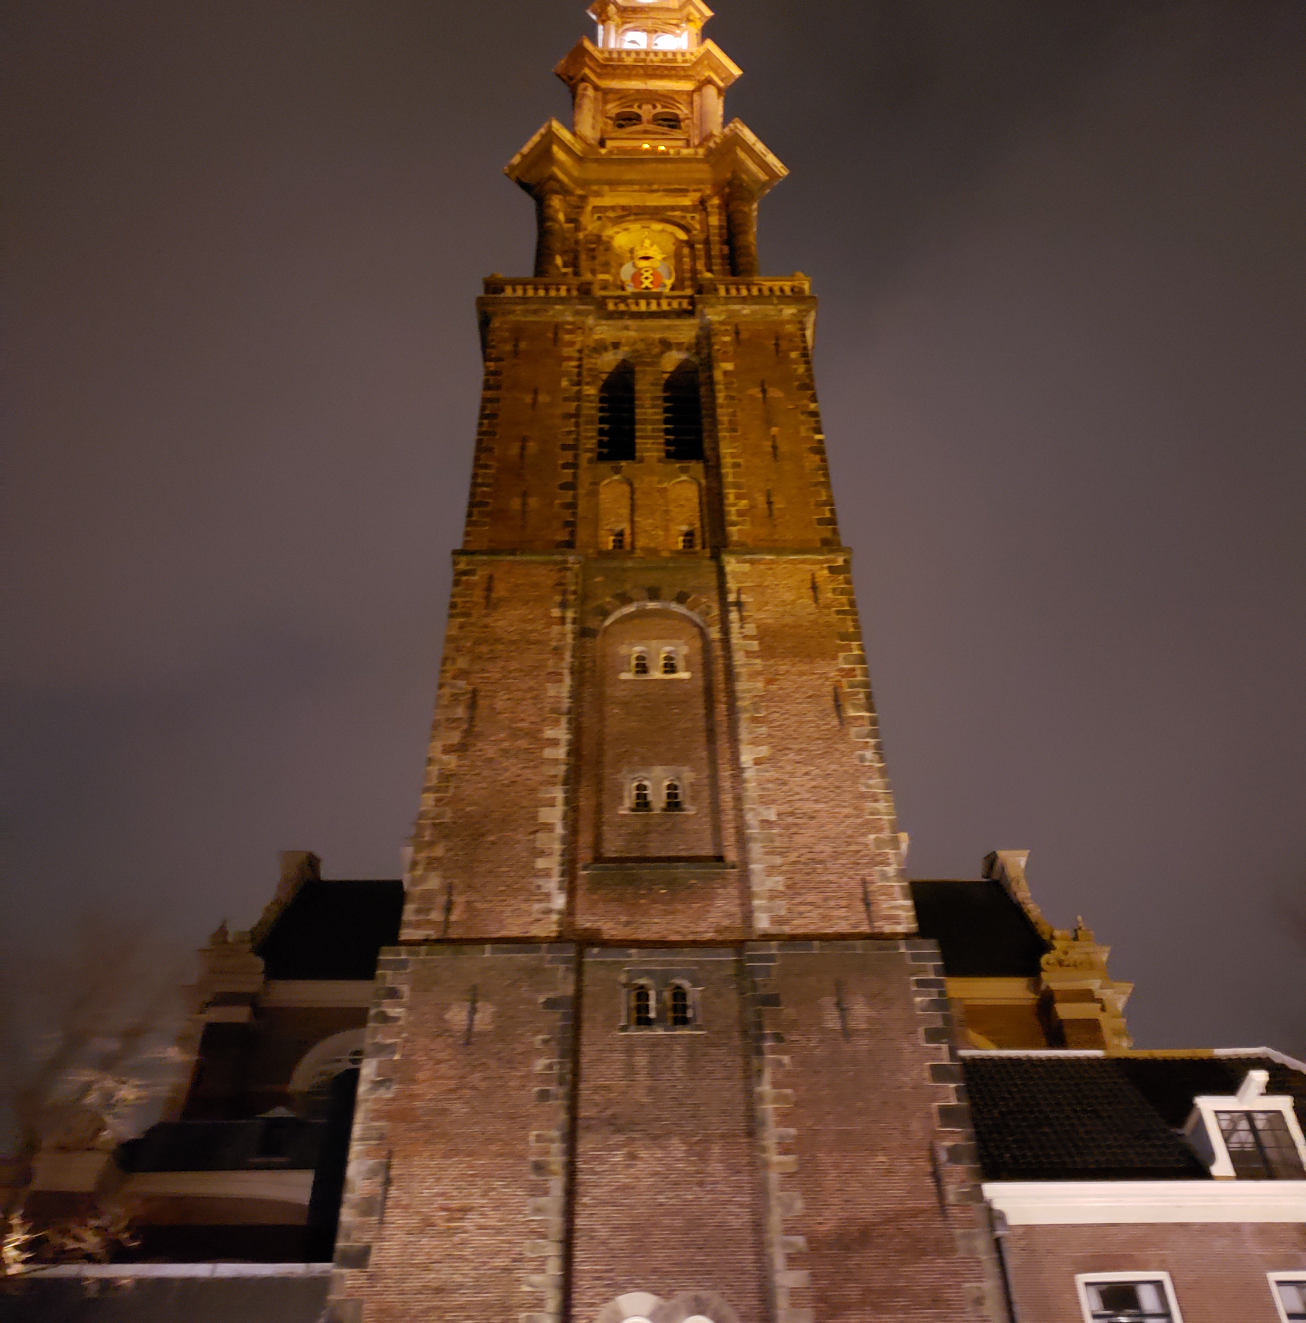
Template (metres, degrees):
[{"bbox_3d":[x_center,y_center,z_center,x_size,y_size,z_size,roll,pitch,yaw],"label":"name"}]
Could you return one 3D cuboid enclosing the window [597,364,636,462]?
[{"bbox_3d":[-1.109,-7.742,40.280,1.128,5.047,0.300,0,-44,-1],"label":"window"}]

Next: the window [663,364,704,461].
[{"bbox_3d":[0.930,-7.759,40.317,1.127,5.040,0.300,0,-44,-1],"label":"window"}]

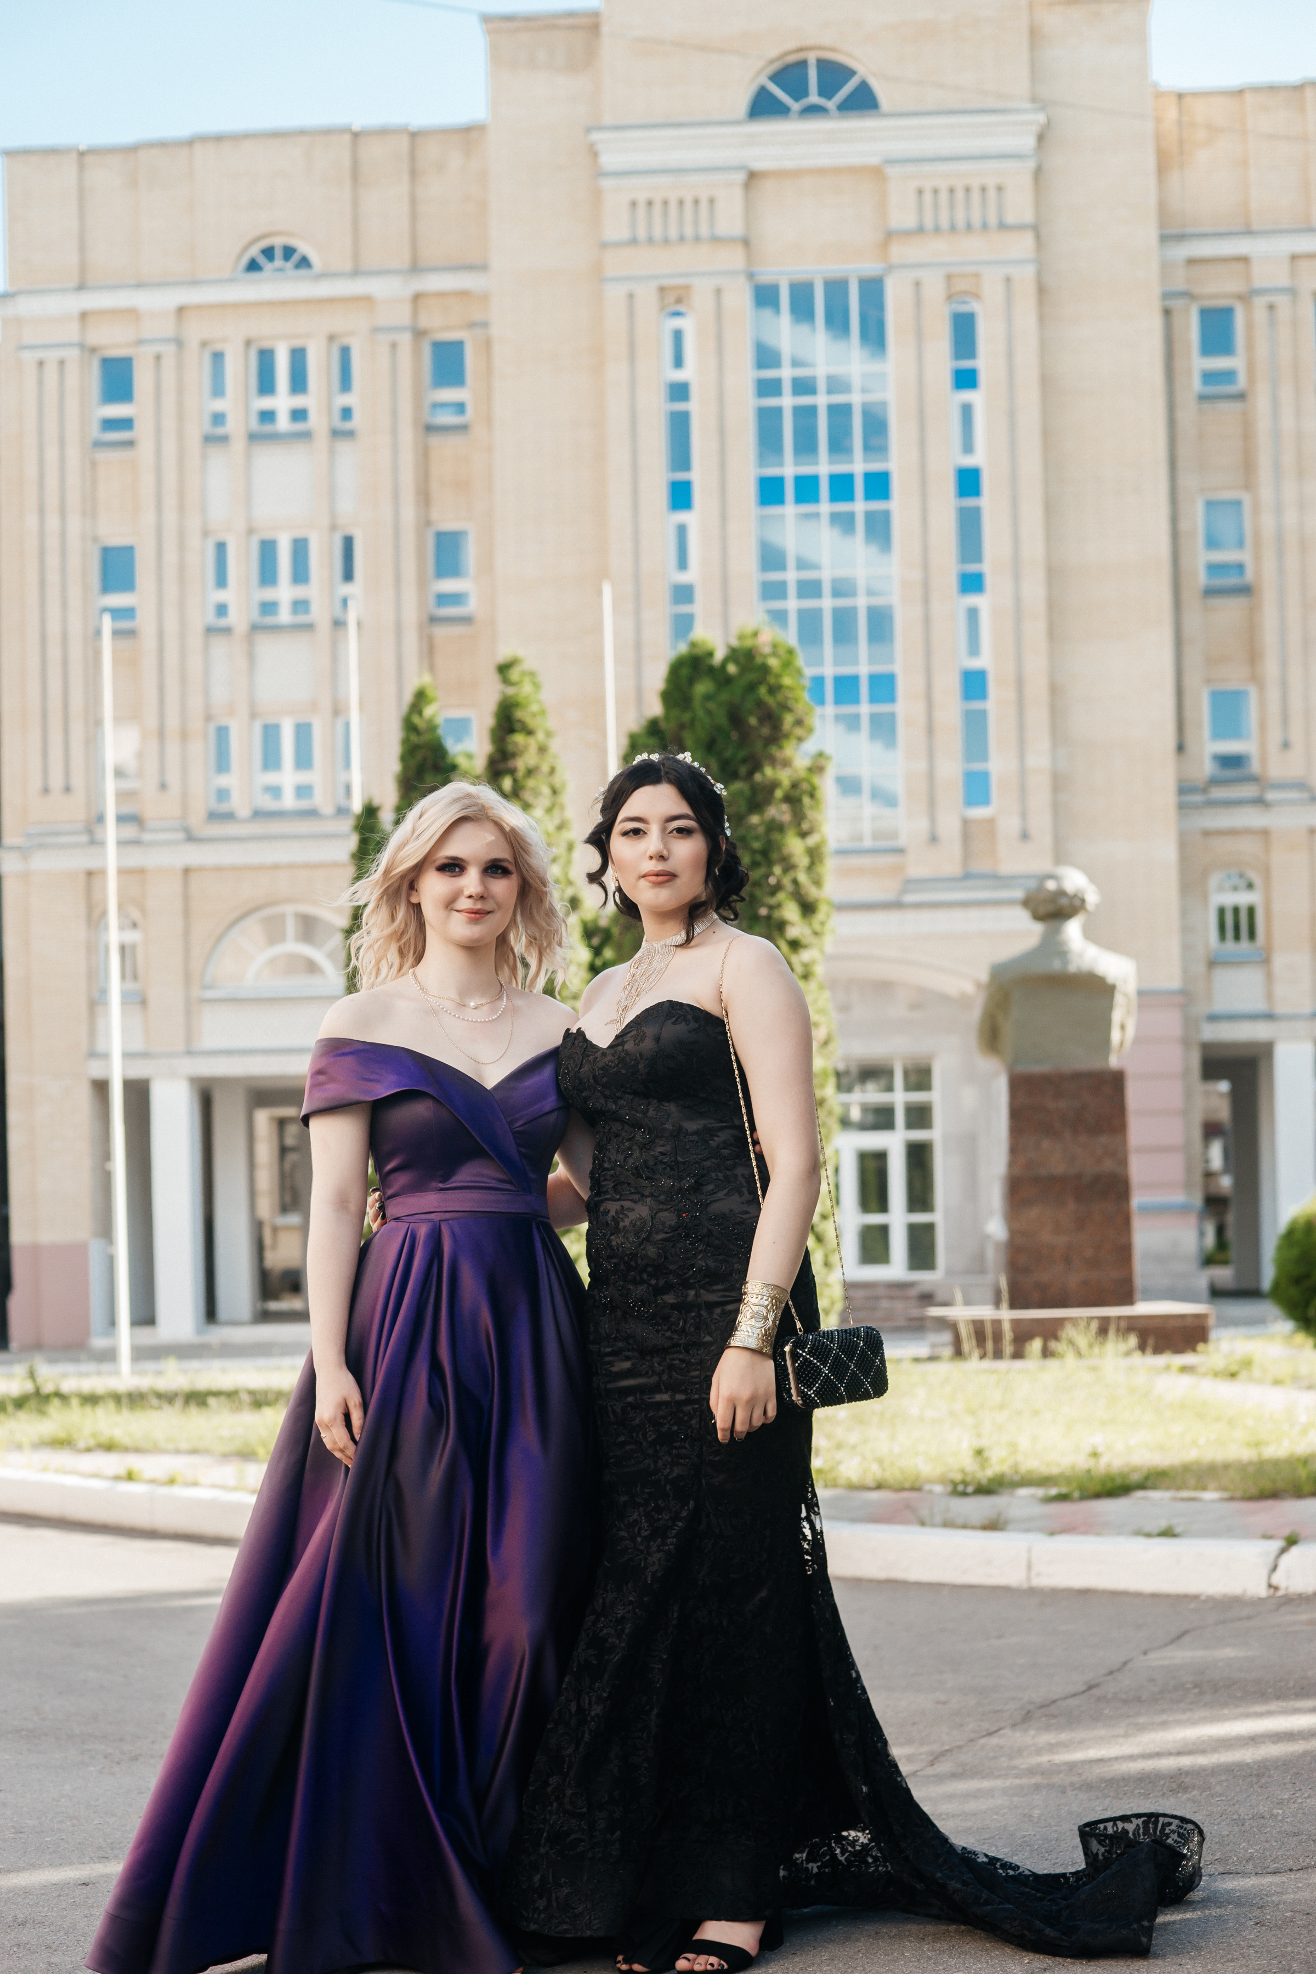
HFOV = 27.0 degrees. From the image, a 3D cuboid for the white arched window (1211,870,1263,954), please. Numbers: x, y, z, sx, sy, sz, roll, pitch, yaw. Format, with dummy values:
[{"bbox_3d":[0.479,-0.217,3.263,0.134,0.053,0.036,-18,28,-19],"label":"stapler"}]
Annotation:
[{"bbox_3d":[9.720,-1.283,46.059,0.860,1.390,0.150,-1,-2,4],"label":"white arched window"}]

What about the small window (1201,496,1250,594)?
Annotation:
[{"bbox_3d":[9.619,-7.492,46.544,0.801,1.680,0.150,-1,-2,4],"label":"small window"}]

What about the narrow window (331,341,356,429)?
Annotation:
[{"bbox_3d":[-5.426,-10.394,47.376,0.410,1.520,0.150,-1,-2,4],"label":"narrow window"}]

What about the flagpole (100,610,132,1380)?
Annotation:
[{"bbox_3d":[-5.087,0.082,25.694,0.105,7.200,0.105,-1,-2,4],"label":"flagpole"}]

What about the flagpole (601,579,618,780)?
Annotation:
[{"bbox_3d":[-0.372,-0.048,24.794,0.105,7.200,0.105,-1,-2,4],"label":"flagpole"}]

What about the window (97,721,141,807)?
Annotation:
[{"bbox_3d":[-9.385,-3.879,47.784,0.792,1.507,0.150,-1,-2,4],"label":"window"}]

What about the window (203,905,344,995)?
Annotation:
[{"bbox_3d":[-6.351,-0.653,47.492,3.080,1.549,0.200,-1,-2,4],"label":"window"}]

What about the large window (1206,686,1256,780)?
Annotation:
[{"bbox_3d":[9.694,-4.307,46.460,0.826,1.596,0.150,-1,-2,4],"label":"large window"}]

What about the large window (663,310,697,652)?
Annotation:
[{"bbox_3d":[0.465,-6.966,45.191,0.520,8.410,0.150,-1,-2,4],"label":"large window"}]

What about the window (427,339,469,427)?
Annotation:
[{"bbox_3d":[-3.632,-10.459,47.544,0.774,1.505,0.150,-1,-2,4],"label":"window"}]

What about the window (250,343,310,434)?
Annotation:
[{"bbox_3d":[-6.529,-10.356,47.447,1.020,1.530,0.150,-1,-2,4],"label":"window"}]

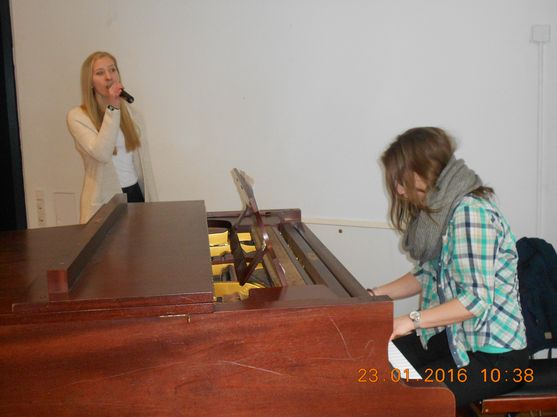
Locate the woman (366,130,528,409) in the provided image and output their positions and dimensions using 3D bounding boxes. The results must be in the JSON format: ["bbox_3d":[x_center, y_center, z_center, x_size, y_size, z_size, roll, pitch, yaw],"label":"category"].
[{"bbox_3d":[0.392,0.424,1.980,0.660,1.301,0.480,-2,7,-5],"label":"woman"}]

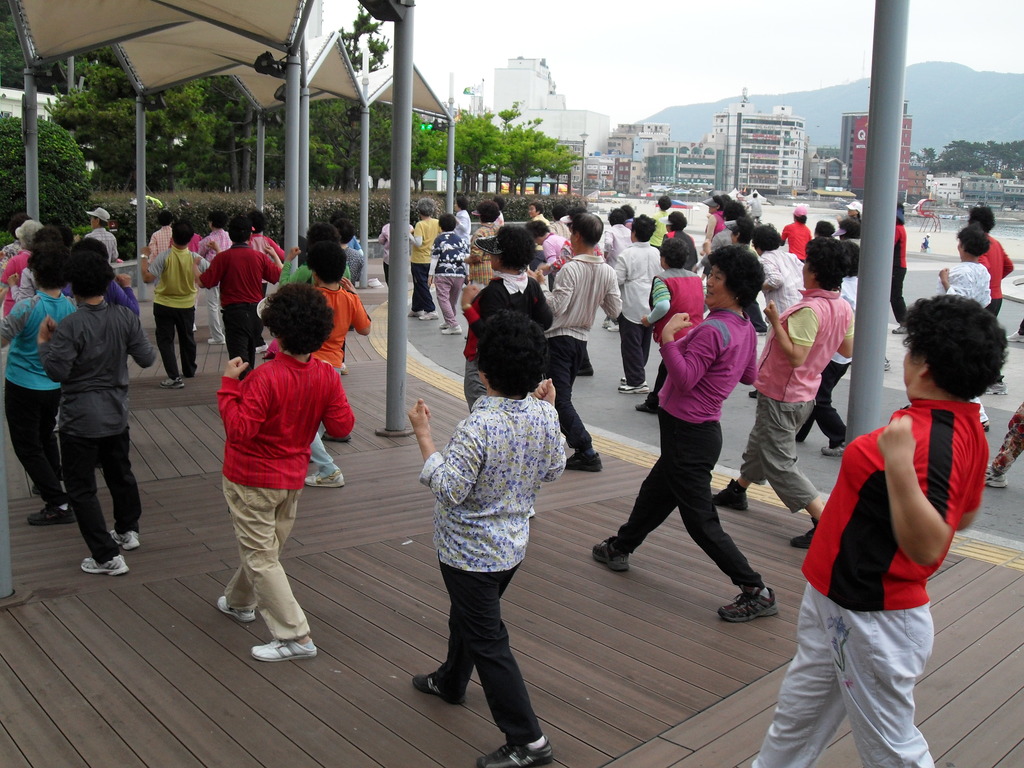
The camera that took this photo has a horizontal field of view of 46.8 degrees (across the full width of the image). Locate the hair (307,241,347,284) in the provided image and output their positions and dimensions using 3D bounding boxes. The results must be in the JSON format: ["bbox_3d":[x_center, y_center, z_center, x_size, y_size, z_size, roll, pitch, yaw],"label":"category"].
[{"bbox_3d":[-1.157,-0.758,7.383,0.240,0.260,0.240,-2,10,-20],"label":"hair"}]

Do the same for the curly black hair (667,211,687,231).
[{"bbox_3d":[1.790,-1.779,12.879,0.220,0.220,0.210,6,11,25],"label":"curly black hair"}]

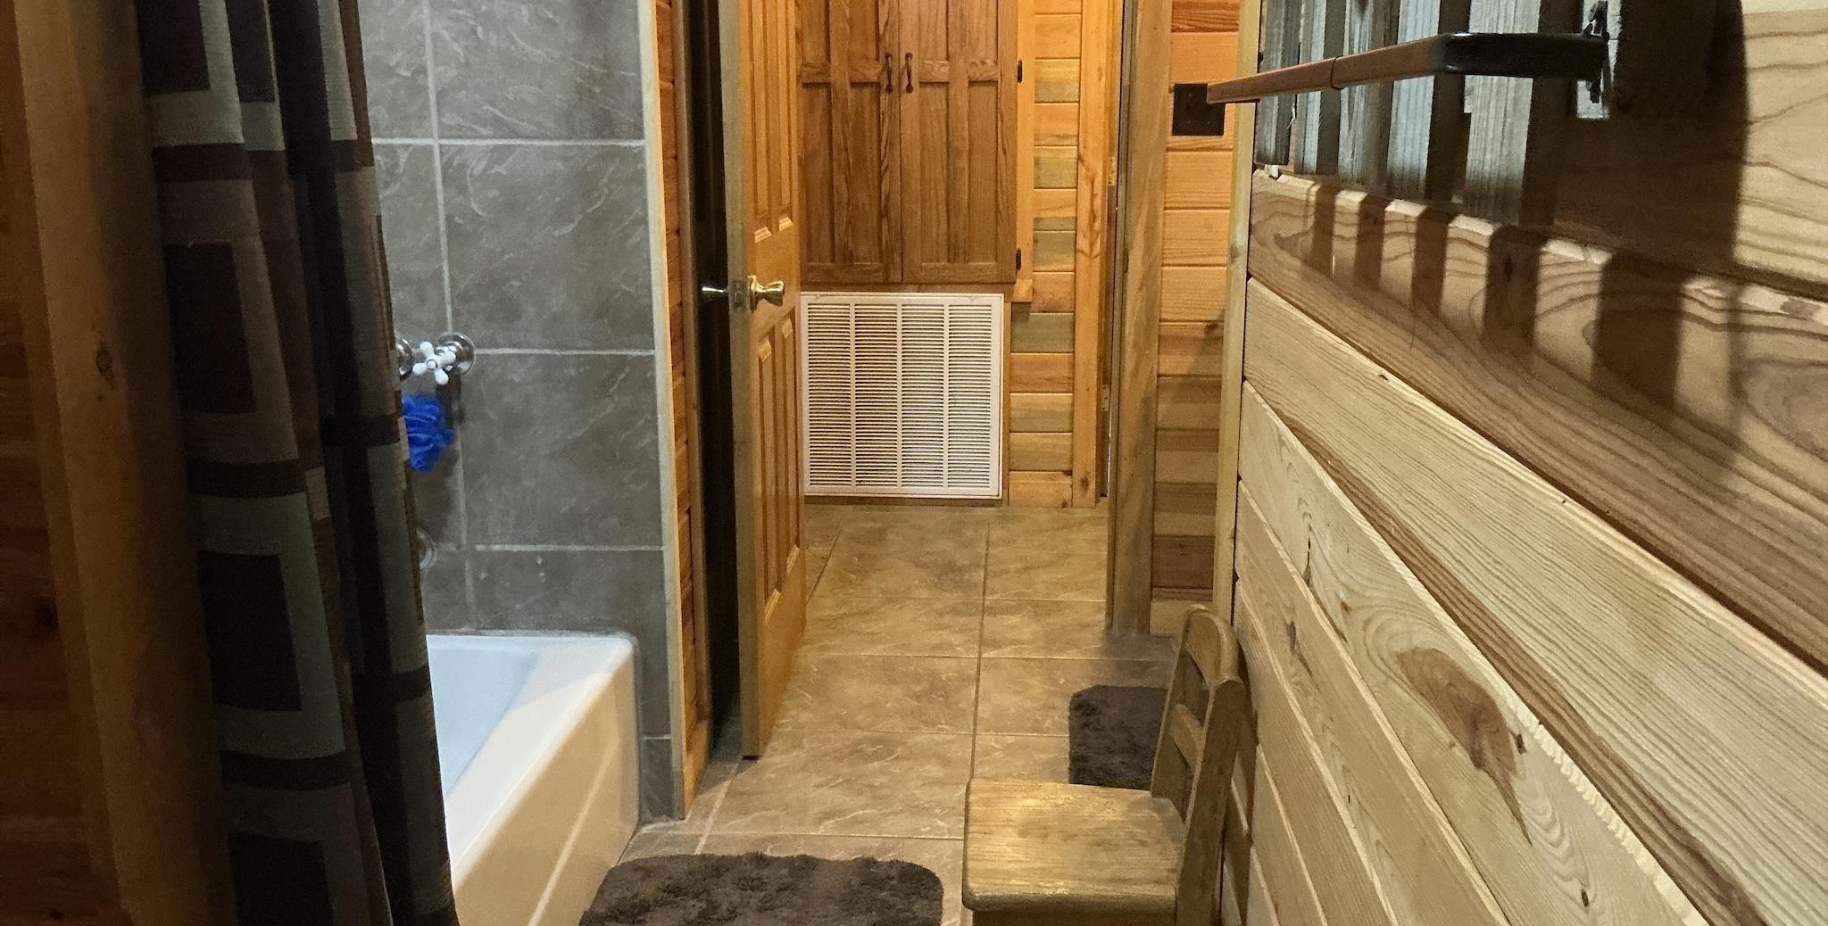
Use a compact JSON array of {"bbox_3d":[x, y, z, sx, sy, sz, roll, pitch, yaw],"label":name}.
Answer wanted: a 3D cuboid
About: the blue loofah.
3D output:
[{"bbox_3d":[-0.812,-0.048,2.412,0.125,0.125,0.110,0,12,4],"label":"blue loofah"}]

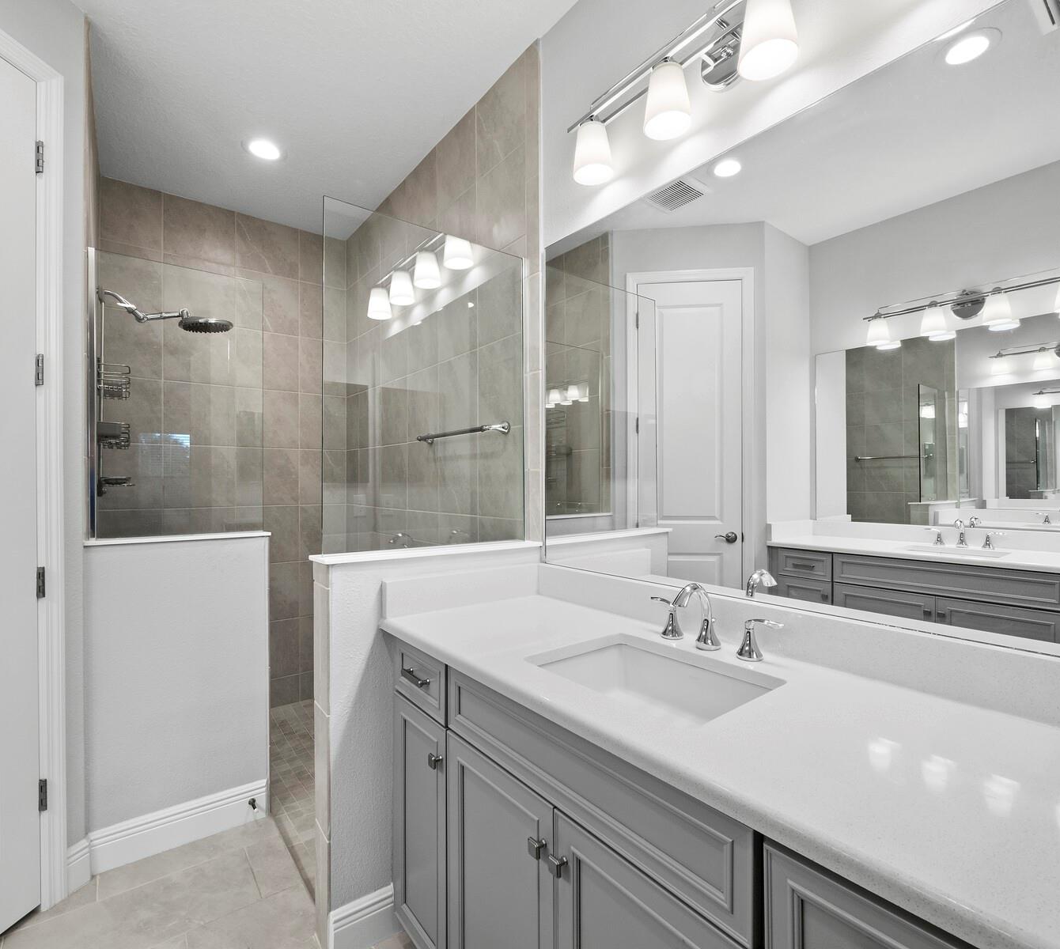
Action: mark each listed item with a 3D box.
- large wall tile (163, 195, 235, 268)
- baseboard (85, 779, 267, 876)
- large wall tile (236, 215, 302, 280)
[{"bbox_3d":[-1.768,-1.304,2.750,0.329,0.306,0.012,0,-1,-36],"label":"large wall tile"},{"bbox_3d":[-1.236,1.253,1.830,0.520,0.137,0.018,0,-1,-36],"label":"baseboard"},{"bbox_3d":[-1.497,-1.301,2.935,0.328,0.306,0.012,0,-1,-36],"label":"large wall tile"}]

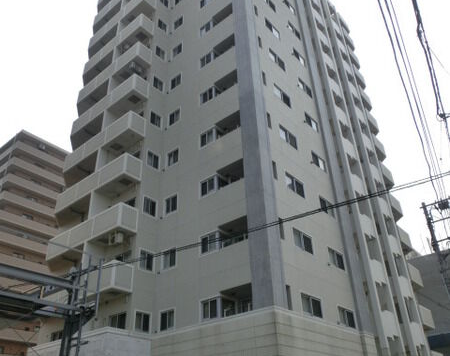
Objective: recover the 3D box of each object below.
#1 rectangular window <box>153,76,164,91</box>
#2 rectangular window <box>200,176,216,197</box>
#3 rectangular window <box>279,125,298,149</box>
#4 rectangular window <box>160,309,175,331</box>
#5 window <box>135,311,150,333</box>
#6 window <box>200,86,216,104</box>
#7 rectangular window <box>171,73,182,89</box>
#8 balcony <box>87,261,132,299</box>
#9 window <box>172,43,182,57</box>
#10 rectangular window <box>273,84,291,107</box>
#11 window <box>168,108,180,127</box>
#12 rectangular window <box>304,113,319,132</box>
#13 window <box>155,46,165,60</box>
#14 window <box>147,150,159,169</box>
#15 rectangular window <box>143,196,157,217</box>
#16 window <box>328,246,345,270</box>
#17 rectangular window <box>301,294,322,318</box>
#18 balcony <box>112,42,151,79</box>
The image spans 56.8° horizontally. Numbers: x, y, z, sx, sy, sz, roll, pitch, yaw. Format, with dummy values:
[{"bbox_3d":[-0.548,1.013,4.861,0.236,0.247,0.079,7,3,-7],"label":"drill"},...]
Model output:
[{"bbox_3d":[-4.242,-5.981,26.555,0.120,0.813,0.870,-26,-40,32],"label":"rectangular window"},{"bbox_3d":[-0.782,0.416,20.359,1.080,0.900,0.120,-26,-39,33],"label":"rectangular window"},{"bbox_3d":[3.387,-2.133,22.027,0.120,0.813,1.558,-26,-40,32],"label":"rectangular window"},{"bbox_3d":[-2.531,6.311,18.411,0.858,0.819,0.120,-26,-40,32],"label":"rectangular window"},{"bbox_3d":[-3.656,6.415,18.541,0.120,0.813,0.870,-26,-40,32],"label":"window"},{"bbox_3d":[-0.991,-4.658,23.524,1.038,0.695,0.120,-26,-40,32],"label":"window"},{"bbox_3d":[-3.122,-6.179,26.935,0.912,0.896,0.140,-26,-39,33],"label":"rectangular window"},{"bbox_3d":[-5.241,4.743,18.698,2.112,1.243,1.055,-27,-40,33],"label":"balcony"},{"bbox_3d":[-3.143,-8.494,27.608,0.900,0.950,0.120,-27,-40,33],"label":"window"},{"bbox_3d":[3.199,-4.607,23.316,0.120,0.900,1.600,-27,-40,33],"label":"rectangular window"},{"bbox_3d":[-3.033,-3.655,25.391,0.968,0.896,0.140,-26,-39,33],"label":"window"},{"bbox_3d":[5.264,-3.376,25.301,0.120,0.900,1.450,-27,-40,33],"label":"rectangular window"},{"bbox_3d":[-4.327,-8.298,27.817,0.120,0.960,0.840,-26,-39,33],"label":"window"},{"bbox_3d":[-4.019,-1.001,23.373,0.120,0.930,0.860,-26,-39,33],"label":"window"},{"bbox_3d":[-3.939,1.518,21.803,0.120,0.950,0.880,-26,-39,33],"label":"rectangular window"},{"bbox_3d":[5.637,4.092,20.910,0.120,0.823,1.415,-26,-40,32],"label":"window"},{"bbox_3d":[3.660,5.394,17.495,0.120,0.880,1.620,-26,-39,33],"label":"rectangular window"},{"bbox_3d":[-5.977,-7.485,27.125,2.420,1.340,1.150,-26,-39,33],"label":"balcony"}]

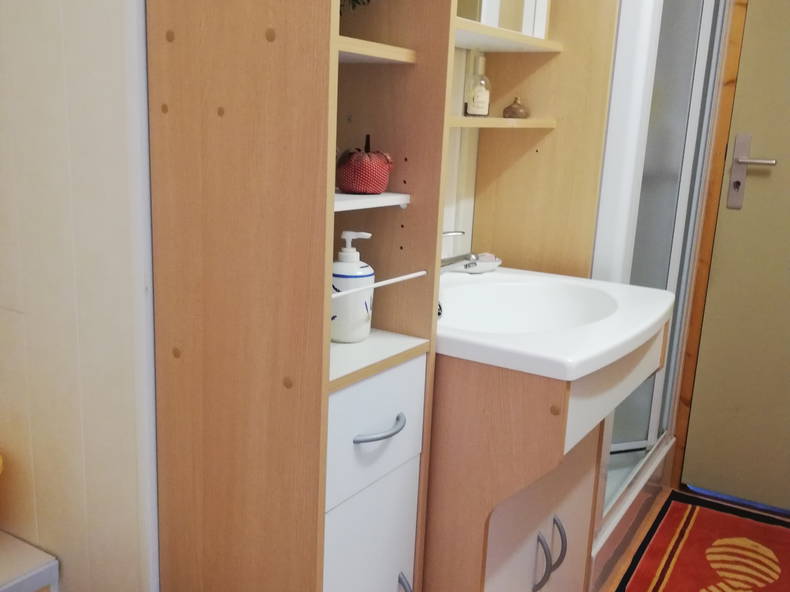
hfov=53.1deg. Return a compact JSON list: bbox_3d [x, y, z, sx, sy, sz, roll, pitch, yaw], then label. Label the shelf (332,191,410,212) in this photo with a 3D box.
[{"bbox_3d":[-0.140,-0.141,1.107,0.239,0.016,0.237,11,15,32],"label":"shelf"}]

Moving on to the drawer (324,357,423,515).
[{"bbox_3d":[-0.114,0.163,1.148,0.224,0.159,0.234,11,15,32],"label":"drawer"}]

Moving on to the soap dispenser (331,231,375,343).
[{"bbox_3d":[-0.069,-0.016,1.150,0.077,0.156,0.077,-1,14,-17],"label":"soap dispenser"}]

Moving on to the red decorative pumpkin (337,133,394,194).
[{"bbox_3d":[-0.047,-0.188,1.117,0.081,0.084,0.081,3,13,-1],"label":"red decorative pumpkin"}]

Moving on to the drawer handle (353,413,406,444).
[{"bbox_3d":[-0.010,0.181,1.079,0.028,0.012,0.119,11,15,32],"label":"drawer handle"}]

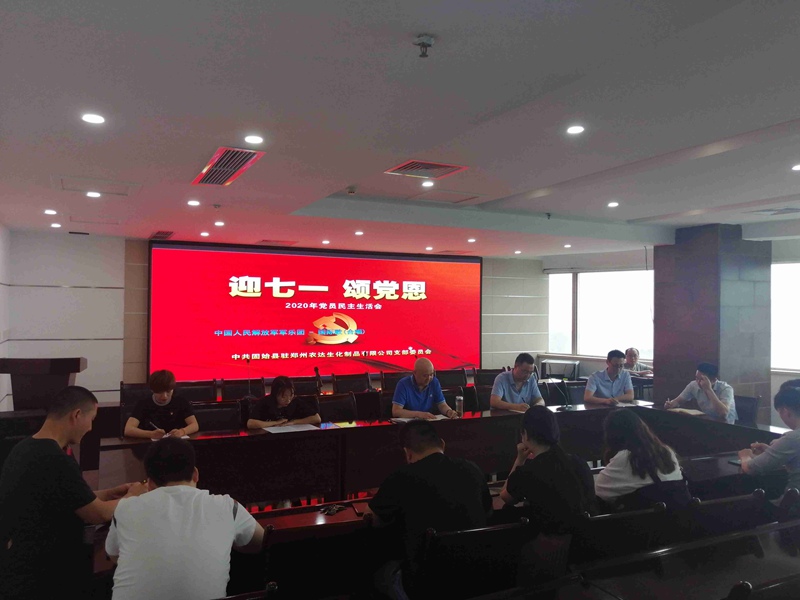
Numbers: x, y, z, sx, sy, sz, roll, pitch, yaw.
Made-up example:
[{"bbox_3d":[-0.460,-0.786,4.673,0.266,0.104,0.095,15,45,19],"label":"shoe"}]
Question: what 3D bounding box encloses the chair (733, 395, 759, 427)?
[{"bbox_3d":[2.944,1.328,5.736,0.560,0.930,0.480,1,-1,-25],"label":"chair"}]

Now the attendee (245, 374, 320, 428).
[{"bbox_3d":[-0.968,1.179,5.161,0.560,1.160,0.750,1,-1,-26],"label":"attendee"}]

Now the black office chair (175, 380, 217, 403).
[{"bbox_3d":[-2.145,1.305,6.625,0.500,0.920,0.580,1,-1,-26],"label":"black office chair"}]

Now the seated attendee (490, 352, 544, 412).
[{"bbox_3d":[1.086,1.151,5.946,0.560,1.260,0.680,1,-1,-25],"label":"seated attendee"}]

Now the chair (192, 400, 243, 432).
[{"bbox_3d":[-1.413,1.281,4.864,0.480,0.930,0.560,1,-1,-25],"label":"chair"}]

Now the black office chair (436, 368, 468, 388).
[{"bbox_3d":[0.761,1.360,8.297,0.500,0.920,0.580,1,-1,-26],"label":"black office chair"}]

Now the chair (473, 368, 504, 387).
[{"bbox_3d":[1.292,1.348,7.969,0.480,0.930,0.560,1,-1,-25],"label":"chair"}]

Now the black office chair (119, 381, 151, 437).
[{"bbox_3d":[-2.511,1.292,6.163,0.480,0.930,0.560,1,-1,-25],"label":"black office chair"}]

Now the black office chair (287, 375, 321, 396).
[{"bbox_3d":[-1.005,1.314,6.838,0.480,0.930,0.560,1,-1,-25],"label":"black office chair"}]

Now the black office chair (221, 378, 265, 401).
[{"bbox_3d":[-1.687,1.314,6.900,0.500,0.920,0.580,1,-1,-26],"label":"black office chair"}]

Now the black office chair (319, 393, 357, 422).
[{"bbox_3d":[-0.524,1.310,5.628,0.500,0.920,0.580,1,-1,-26],"label":"black office chair"}]

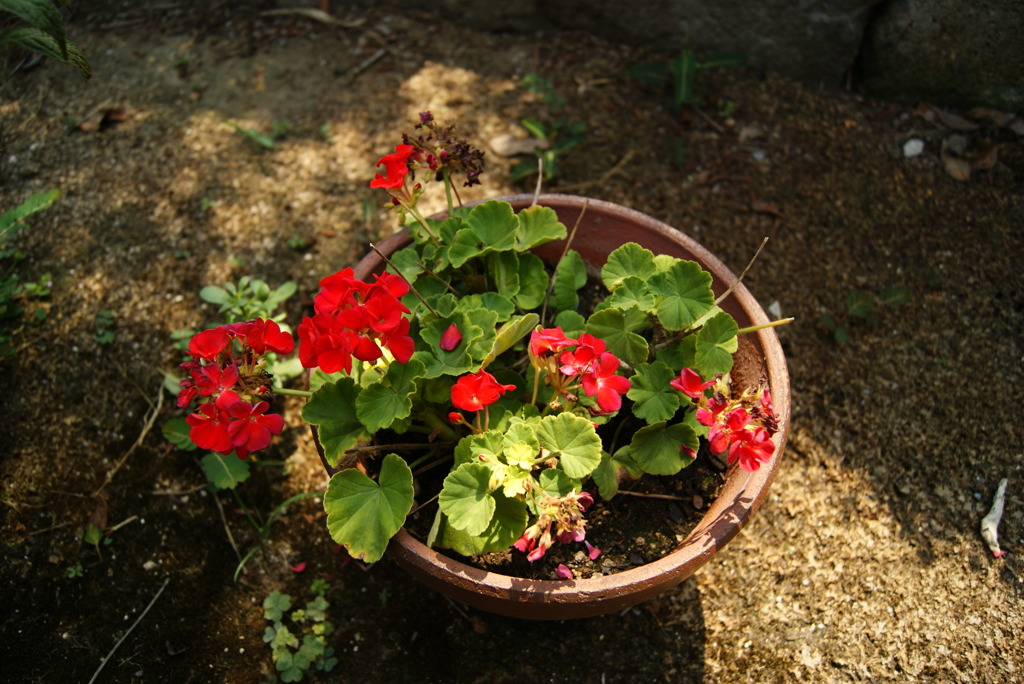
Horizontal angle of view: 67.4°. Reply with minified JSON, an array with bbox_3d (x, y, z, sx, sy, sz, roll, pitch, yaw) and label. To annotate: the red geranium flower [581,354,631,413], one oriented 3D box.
[{"bbox_3d":[0.067,0.030,0.554,0.035,0.041,0.017,-8,18,-10],"label":"red geranium flower"}]

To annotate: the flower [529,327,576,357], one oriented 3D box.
[{"bbox_3d":[0.029,0.000,0.554,0.033,0.019,0.021,2,53,0],"label":"flower"}]

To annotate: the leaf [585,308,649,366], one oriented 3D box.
[{"bbox_3d":[0.076,-0.003,0.557,0.045,0.014,0.045,-44,75,-11],"label":"leaf"}]

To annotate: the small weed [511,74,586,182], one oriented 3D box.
[{"bbox_3d":[0.051,-0.303,1.084,0.107,0.050,0.177,4,53,0],"label":"small weed"}]

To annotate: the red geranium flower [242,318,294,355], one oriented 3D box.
[{"bbox_3d":[-0.173,-0.004,0.546,0.034,0.018,0.026,0,47,-17],"label":"red geranium flower"}]

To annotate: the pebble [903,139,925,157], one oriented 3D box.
[{"bbox_3d":[0.520,-0.252,0.996,0.025,0.015,0.021,-13,55,-11],"label":"pebble"}]

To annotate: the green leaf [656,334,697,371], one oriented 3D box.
[{"bbox_3d":[0.126,0.008,0.584,0.034,0.012,0.034,17,74,11],"label":"green leaf"}]

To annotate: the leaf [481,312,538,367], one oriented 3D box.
[{"bbox_3d":[-0.002,-0.001,0.584,0.055,0.044,0.016,-31,97,-10],"label":"leaf"}]

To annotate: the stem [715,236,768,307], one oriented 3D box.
[{"bbox_3d":[0.179,-0.055,0.601,0.009,0.068,0.006,38,24,10],"label":"stem"}]

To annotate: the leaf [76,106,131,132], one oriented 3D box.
[{"bbox_3d":[-0.501,-0.273,0.942,0.065,0.015,0.034,2,53,0],"label":"leaf"}]

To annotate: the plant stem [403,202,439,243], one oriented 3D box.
[{"bbox_3d":[-0.083,-0.110,0.706,0.006,0.048,0.006,-43,26,1],"label":"plant stem"}]

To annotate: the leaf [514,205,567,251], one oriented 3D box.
[{"bbox_3d":[0.026,-0.104,0.700,0.050,0.035,0.036,-9,54,-9],"label":"leaf"}]

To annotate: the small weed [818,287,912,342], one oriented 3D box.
[{"bbox_3d":[0.360,-0.028,0.781,0.092,0.027,0.062,3,53,0],"label":"small weed"}]

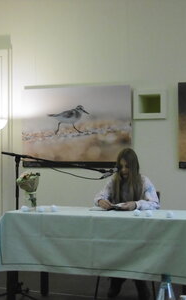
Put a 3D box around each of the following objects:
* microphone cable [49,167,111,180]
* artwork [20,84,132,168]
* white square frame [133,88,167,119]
[{"bbox_3d":[-0.108,0.203,5.880,0.540,0.120,0.040,0,0,11],"label":"microphone cable"},{"bbox_3d":[-0.176,-0.225,6.952,1.200,0.810,0.030,0,0,22],"label":"artwork"},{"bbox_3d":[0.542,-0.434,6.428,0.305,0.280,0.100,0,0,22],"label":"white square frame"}]

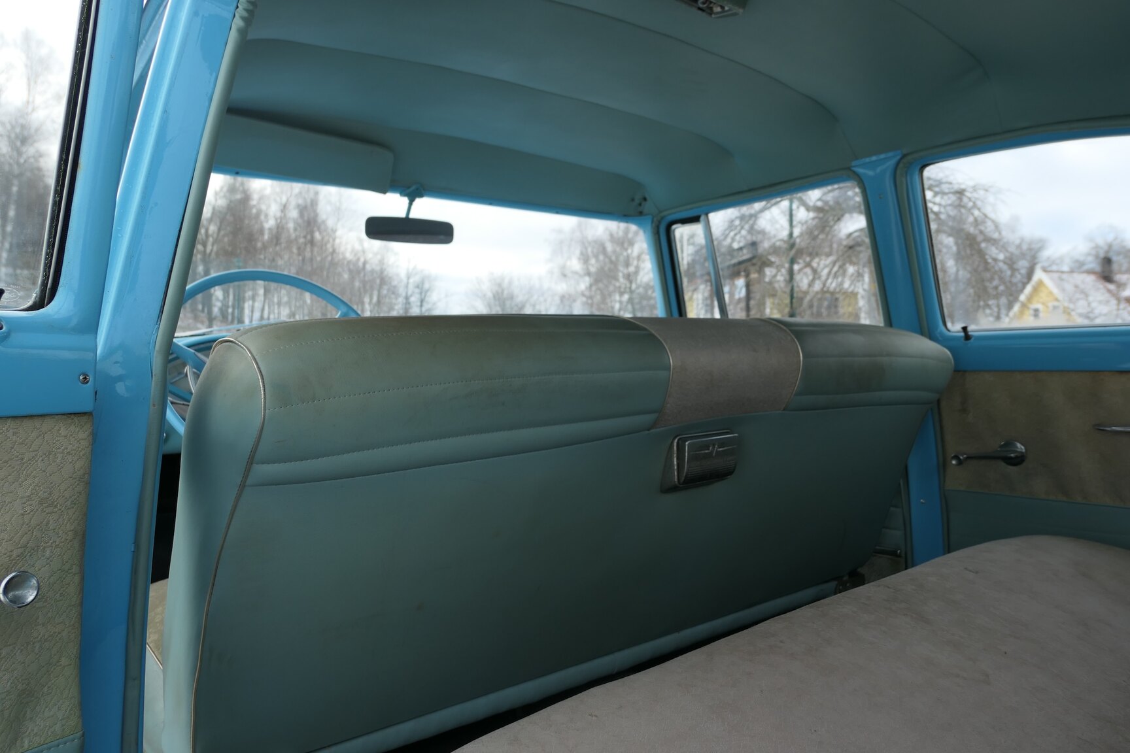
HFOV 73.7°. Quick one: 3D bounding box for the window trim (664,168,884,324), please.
[{"bbox_3d":[0.461,-0.236,1.766,0.050,0.340,0.575,-20,13,-40],"label":"window trim"}]

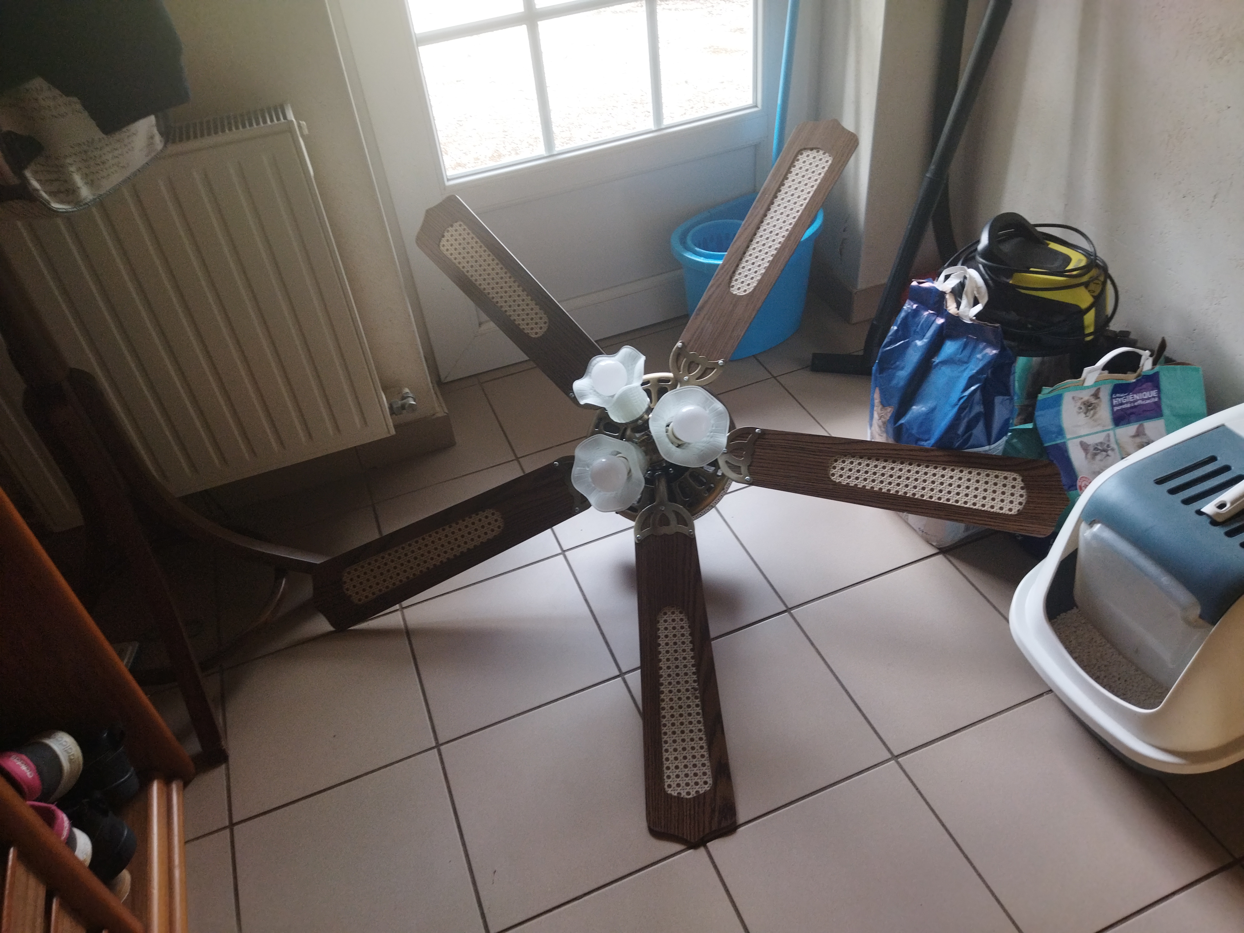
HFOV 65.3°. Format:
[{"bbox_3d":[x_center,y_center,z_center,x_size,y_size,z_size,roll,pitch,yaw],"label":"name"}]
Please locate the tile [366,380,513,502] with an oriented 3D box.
[{"bbox_3d":[-0.422,-0.054,2.111,0.304,0.010,0.304,-18,41,-13],"label":"tile"}]

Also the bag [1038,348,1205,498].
[{"bbox_3d":[0.841,-0.054,1.707,0.290,0.310,0.140,-11,25,-5],"label":"bag"}]

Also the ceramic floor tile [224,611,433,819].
[{"bbox_3d":[-0.485,0.395,1.590,0.304,0.010,0.304,-18,41,-13],"label":"ceramic floor tile"}]

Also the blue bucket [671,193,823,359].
[{"bbox_3d":[0.296,-0.432,2.240,0.385,0.265,0.270,-33,47,-27],"label":"blue bucket"}]

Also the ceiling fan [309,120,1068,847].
[{"bbox_3d":[0.072,0.026,1.582,1.146,0.460,1.110,-9,73,11],"label":"ceiling fan"}]

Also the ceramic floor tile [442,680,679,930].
[{"bbox_3d":[-0.086,0.480,1.432,0.304,0.010,0.304,-18,41,-13],"label":"ceramic floor tile"}]

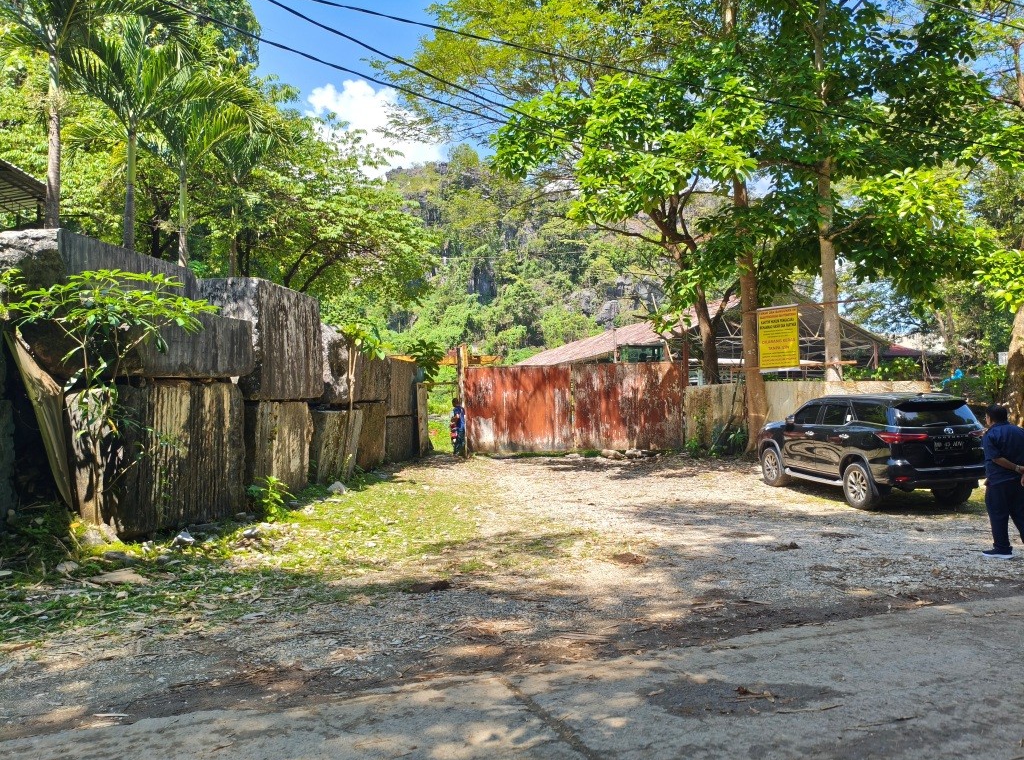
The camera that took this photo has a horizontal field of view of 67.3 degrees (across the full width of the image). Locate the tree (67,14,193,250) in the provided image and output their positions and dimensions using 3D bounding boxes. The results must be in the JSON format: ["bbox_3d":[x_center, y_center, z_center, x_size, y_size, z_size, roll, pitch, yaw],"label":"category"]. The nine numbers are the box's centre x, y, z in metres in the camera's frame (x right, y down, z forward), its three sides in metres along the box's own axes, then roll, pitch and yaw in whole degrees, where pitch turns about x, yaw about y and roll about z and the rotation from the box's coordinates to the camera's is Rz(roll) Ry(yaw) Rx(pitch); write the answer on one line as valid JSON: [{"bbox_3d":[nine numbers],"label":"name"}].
[{"bbox_3d":[-8.455,-3.698,17.104,2.700,8.500,2.700,1,-2,-26],"label":"tree"}]

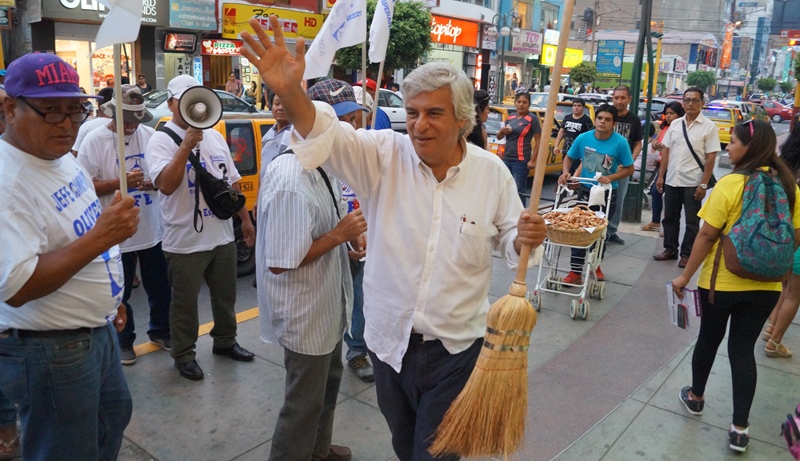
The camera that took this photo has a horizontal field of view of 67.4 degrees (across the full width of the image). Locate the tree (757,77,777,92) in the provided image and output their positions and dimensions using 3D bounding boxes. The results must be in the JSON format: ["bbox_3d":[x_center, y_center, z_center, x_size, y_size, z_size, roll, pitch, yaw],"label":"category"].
[{"bbox_3d":[46.752,-17.516,76.610,2.400,3.750,2.400,12,17,38],"label":"tree"}]

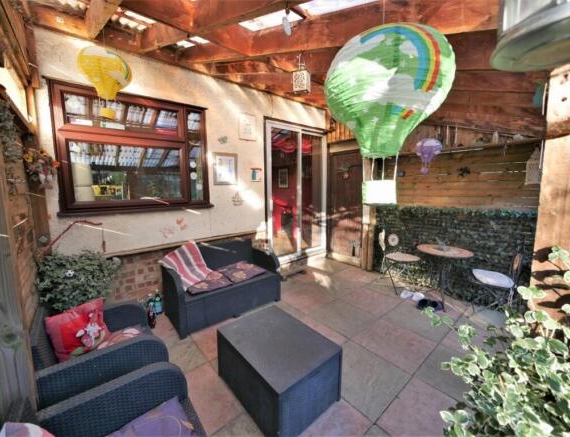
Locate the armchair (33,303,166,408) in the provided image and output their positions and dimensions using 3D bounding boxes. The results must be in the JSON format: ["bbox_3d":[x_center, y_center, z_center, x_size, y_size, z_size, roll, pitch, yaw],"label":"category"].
[{"bbox_3d":[-1.197,0.917,1.521,0.690,0.780,0.730,-6,8,-39],"label":"armchair"}]

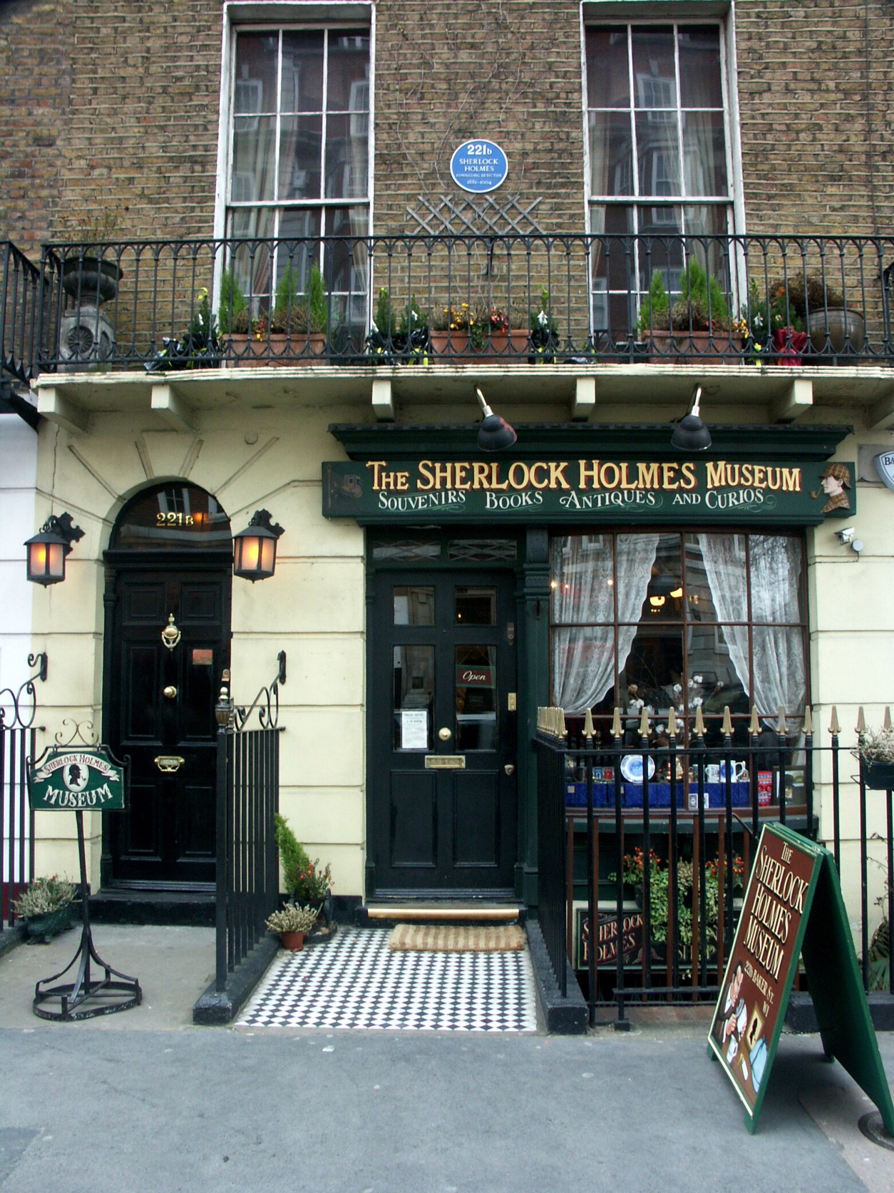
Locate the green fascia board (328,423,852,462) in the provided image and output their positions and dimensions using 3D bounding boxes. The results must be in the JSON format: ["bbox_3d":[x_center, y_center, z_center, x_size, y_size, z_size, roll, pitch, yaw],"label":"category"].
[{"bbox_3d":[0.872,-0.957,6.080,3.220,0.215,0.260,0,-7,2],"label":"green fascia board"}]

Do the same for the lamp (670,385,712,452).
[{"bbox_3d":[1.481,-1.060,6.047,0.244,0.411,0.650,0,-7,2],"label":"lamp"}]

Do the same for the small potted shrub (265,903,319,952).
[{"bbox_3d":[-0.860,1.850,5.419,0.295,0.245,0.290,0,-7,2],"label":"small potted shrub"}]

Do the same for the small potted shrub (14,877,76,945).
[{"bbox_3d":[-2.450,1.915,5.990,0.320,0.370,0.460,0,-7,2],"label":"small potted shrub"}]

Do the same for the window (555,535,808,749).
[{"bbox_3d":[1.420,0.339,5.942,1.560,1.520,0.200,0,-7,2],"label":"window"}]

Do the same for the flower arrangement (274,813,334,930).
[{"bbox_3d":[-0.851,1.633,5.687,0.365,0.680,0.370,0,-7,2],"label":"flower arrangement"}]

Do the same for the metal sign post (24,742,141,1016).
[{"bbox_3d":[-1.785,1.345,4.775,0.550,1.300,0.500,-3,-7,1],"label":"metal sign post"}]

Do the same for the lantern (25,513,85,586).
[{"bbox_3d":[-2.480,-0.314,6.061,0.260,0.530,0.480,0,-7,2],"label":"lantern"}]

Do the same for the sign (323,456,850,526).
[{"bbox_3d":[0.940,-0.696,6.524,3.559,0.438,0.150,0,-7,2],"label":"sign"}]

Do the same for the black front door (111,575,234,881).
[{"bbox_3d":[-1.824,0.827,6.321,0.825,2.070,0.060,0,-7,2],"label":"black front door"}]

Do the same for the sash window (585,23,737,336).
[{"bbox_3d":[1.554,-2.888,7.012,1.040,2.742,0.130,0,-7,2],"label":"sash window"}]

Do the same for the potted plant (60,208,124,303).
[{"bbox_3d":[-2.417,-2.298,6.549,0.420,0.671,0.420,0,-7,2],"label":"potted plant"}]

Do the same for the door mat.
[{"bbox_3d":[0.069,1.977,5.554,0.760,0.040,0.520,0,-7,2],"label":"door mat"}]

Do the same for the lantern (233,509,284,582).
[{"bbox_3d":[-1.256,-0.350,6.394,0.295,0.548,0.455,0,-7,2],"label":"lantern"}]

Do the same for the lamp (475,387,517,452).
[{"bbox_3d":[0.294,-1.058,5.842,0.245,0.395,0.400,0,-7,2],"label":"lamp"}]

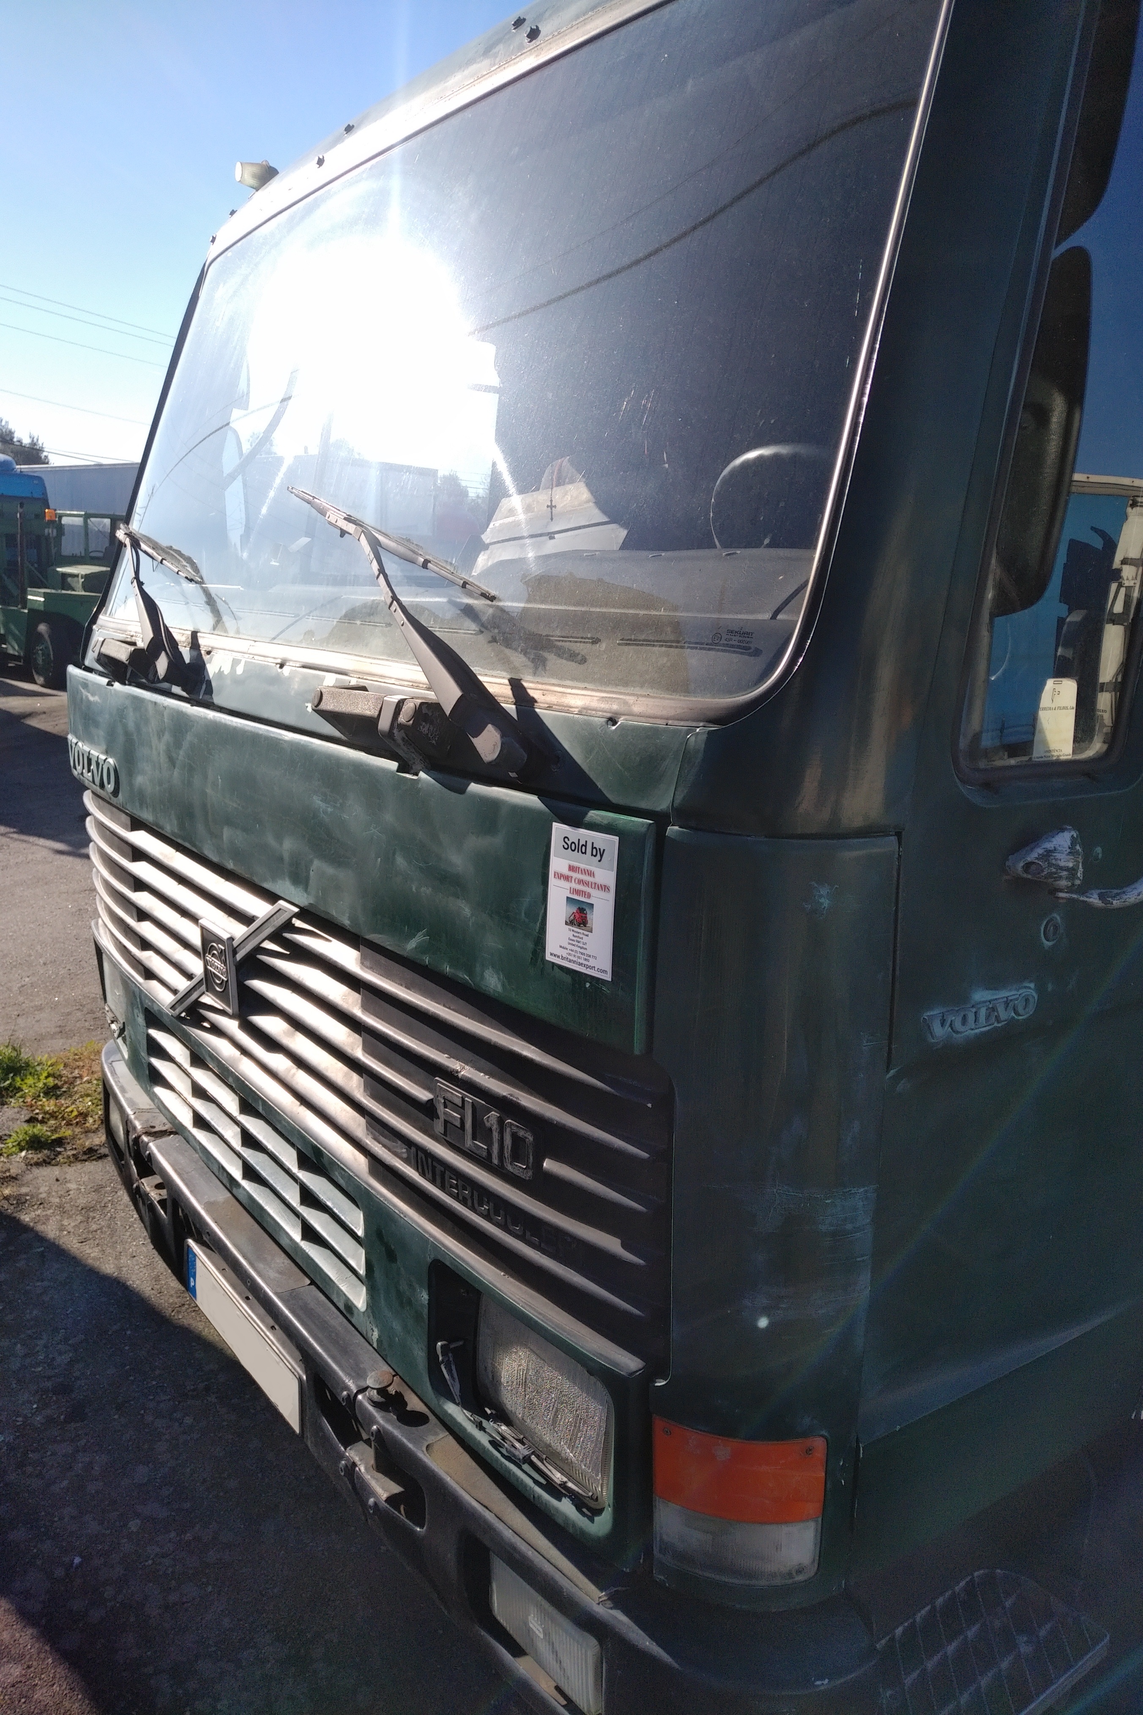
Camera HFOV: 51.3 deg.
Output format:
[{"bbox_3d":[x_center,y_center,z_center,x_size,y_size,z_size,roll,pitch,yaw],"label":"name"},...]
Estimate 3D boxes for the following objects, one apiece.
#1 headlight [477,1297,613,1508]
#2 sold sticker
[{"bbox_3d":[-0.006,0.677,1.542,0.090,0.167,0.268,-11,18,-40],"label":"headlight"},{"bbox_3d":[0.011,0.045,1.232,0.003,0.147,0.105,-5,12,-40],"label":"sold sticker"}]

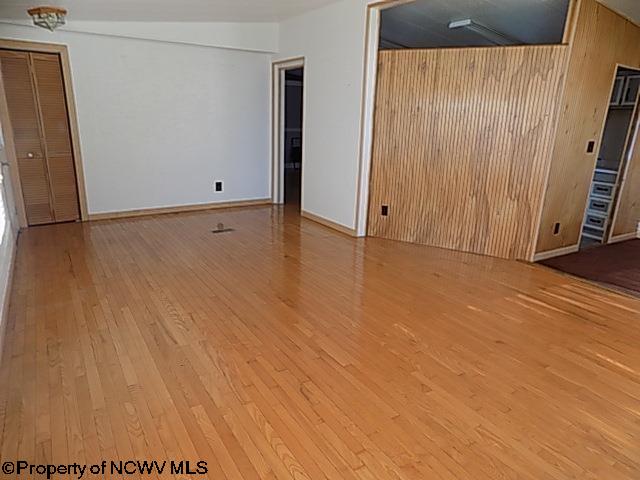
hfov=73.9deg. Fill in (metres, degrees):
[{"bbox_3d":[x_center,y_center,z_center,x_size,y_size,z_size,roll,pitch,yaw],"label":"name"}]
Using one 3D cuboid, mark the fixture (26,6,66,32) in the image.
[{"bbox_3d":[-2.798,-2.269,4.404,0.350,0.195,0.340,-16,22,-29],"label":"fixture"}]

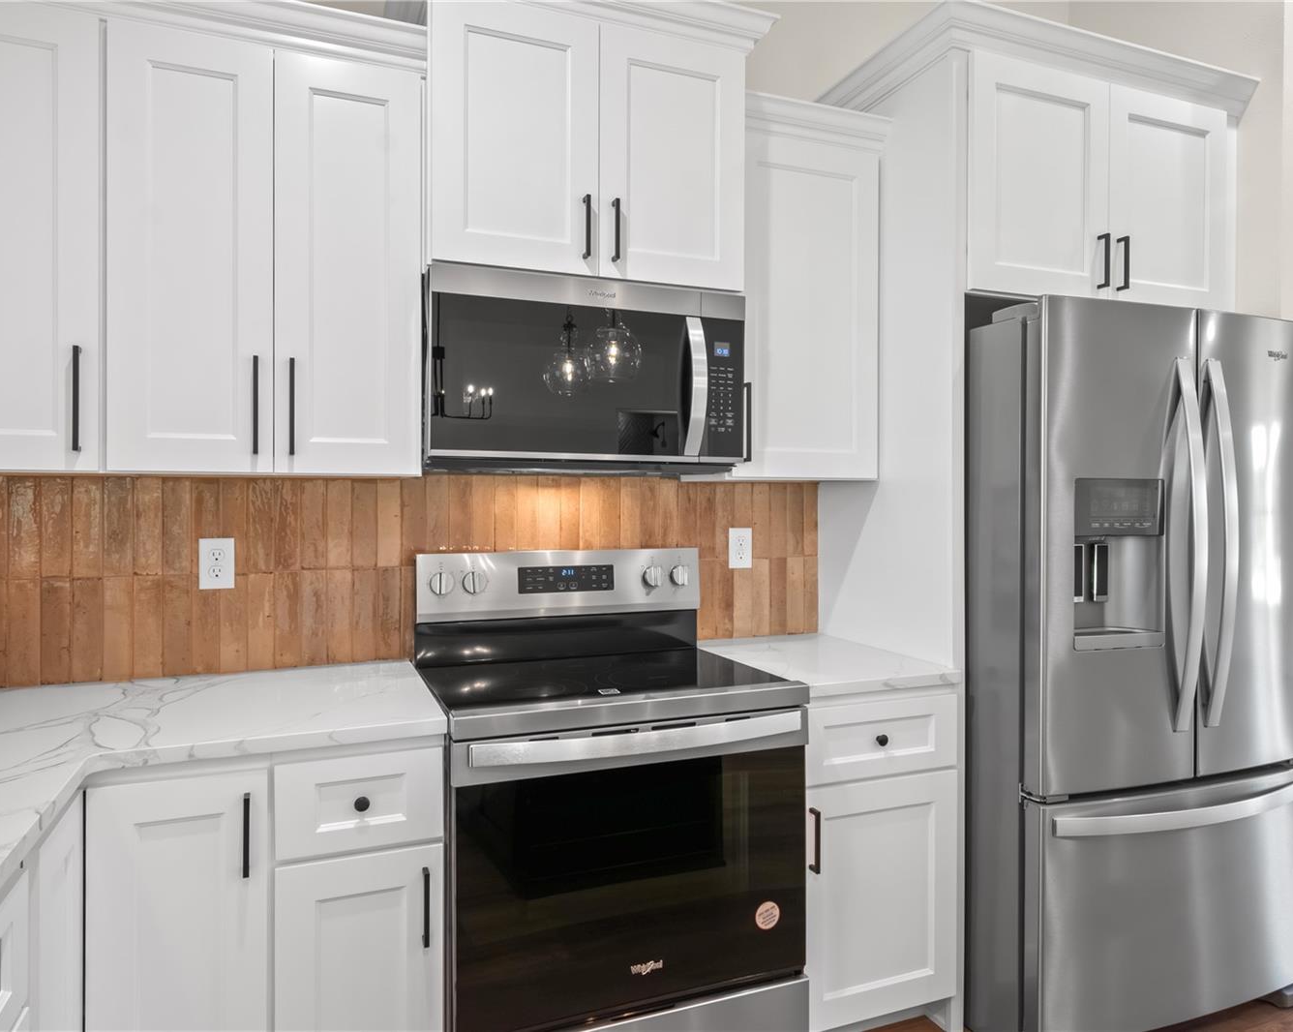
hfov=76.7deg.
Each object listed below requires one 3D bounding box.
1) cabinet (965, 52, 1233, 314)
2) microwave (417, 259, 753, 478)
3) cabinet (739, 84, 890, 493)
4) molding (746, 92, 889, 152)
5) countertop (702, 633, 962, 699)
[{"bbox_3d":[1.091,-0.825,2.399,0.937,0.570,0.647,0,1,-20],"label":"cabinet"},{"bbox_3d":[-0.172,-0.327,2.066,0.758,0.436,0.405,0,1,-20],"label":"microwave"},{"bbox_3d":[0.381,-0.582,2.289,0.458,0.968,0.367,0,1,-20],"label":"cabinet"},{"bbox_3d":[0.446,-1.019,2.128,0.452,0.087,0.065,0,1,-20],"label":"molding"},{"bbox_3d":[0.438,0.387,2.186,0.447,0.029,0.633,0,1,-20],"label":"countertop"}]

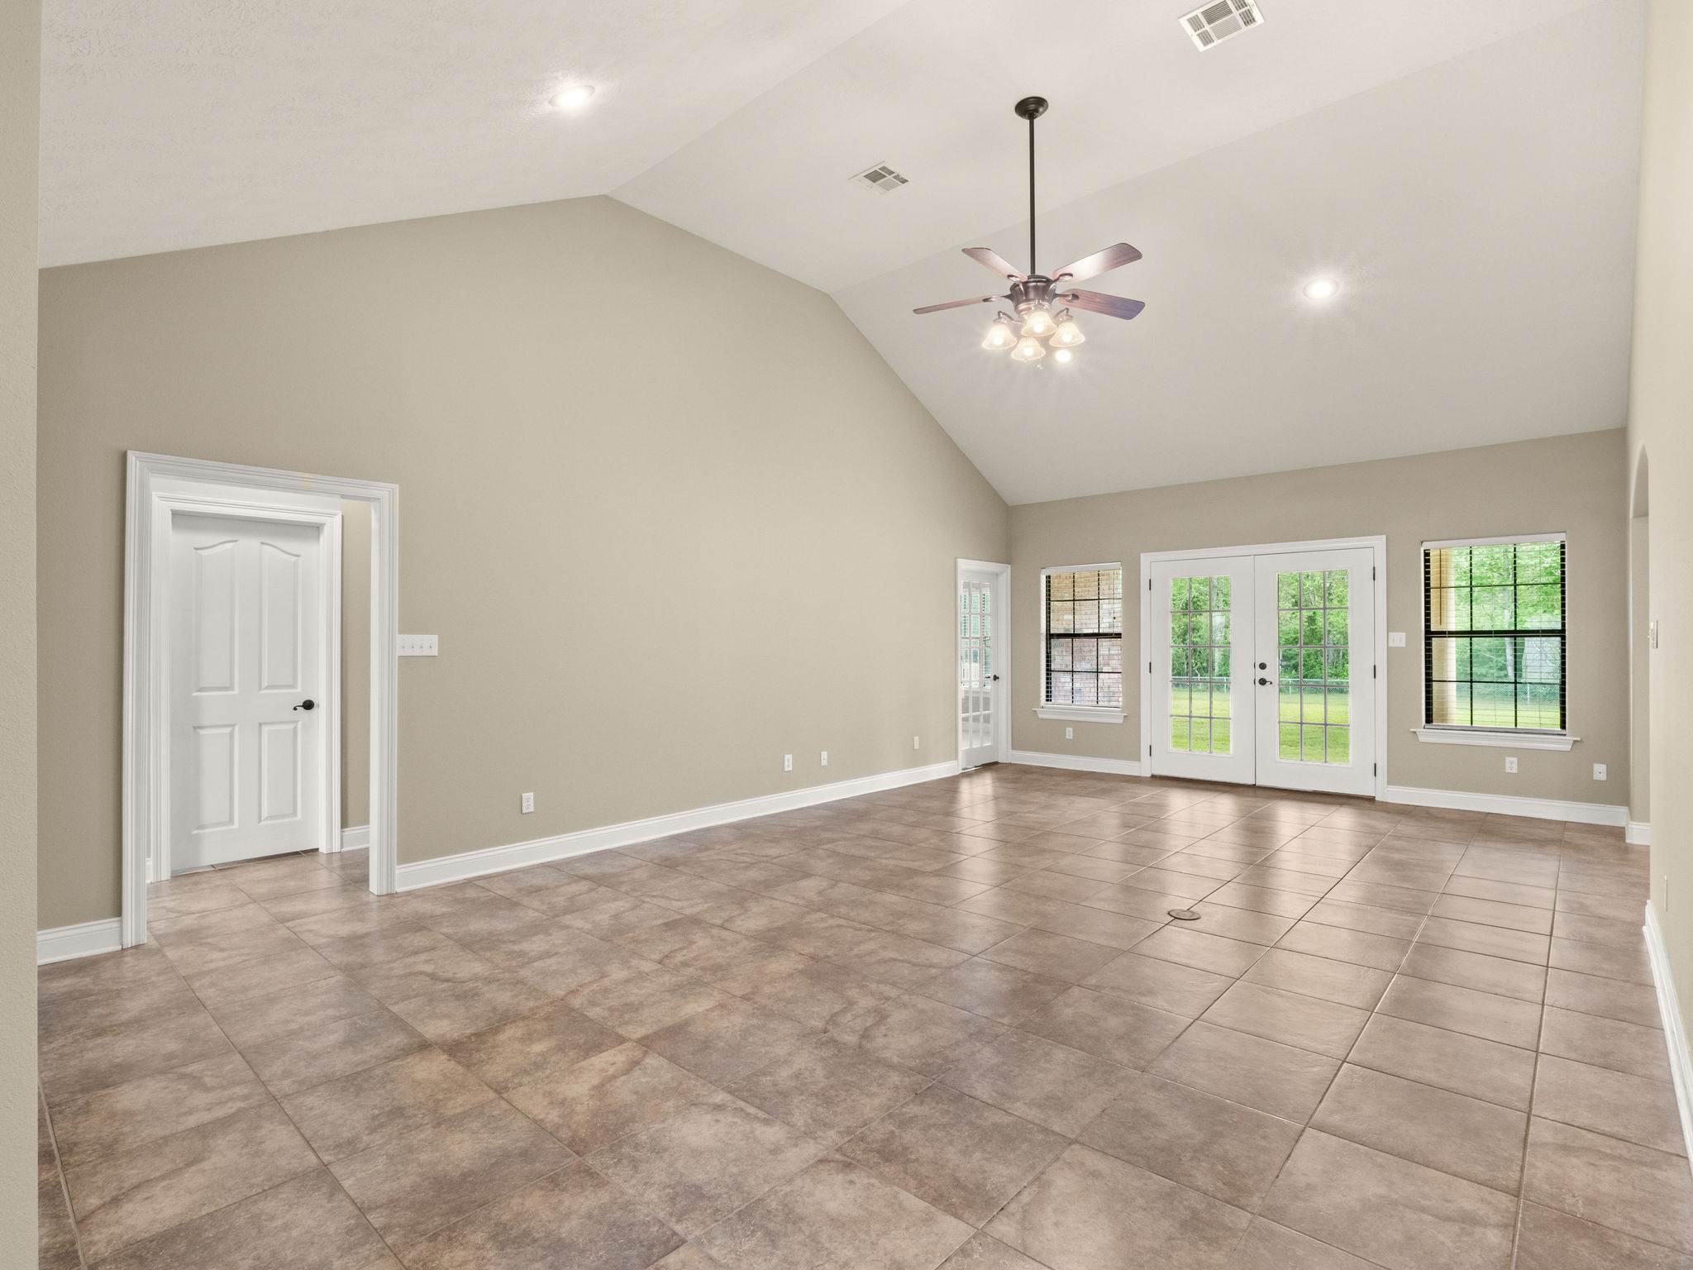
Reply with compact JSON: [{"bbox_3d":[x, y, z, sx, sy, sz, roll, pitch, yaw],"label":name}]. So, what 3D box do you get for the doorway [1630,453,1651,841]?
[{"bbox_3d":[4.445,0.161,4.297,0.160,2.382,2.137,-1,-1,44],"label":"doorway"}]

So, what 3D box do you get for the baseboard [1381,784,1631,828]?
[{"bbox_3d":[4.988,1.295,6.000,1.406,0.138,0.020,-1,-1,40],"label":"baseboard"}]

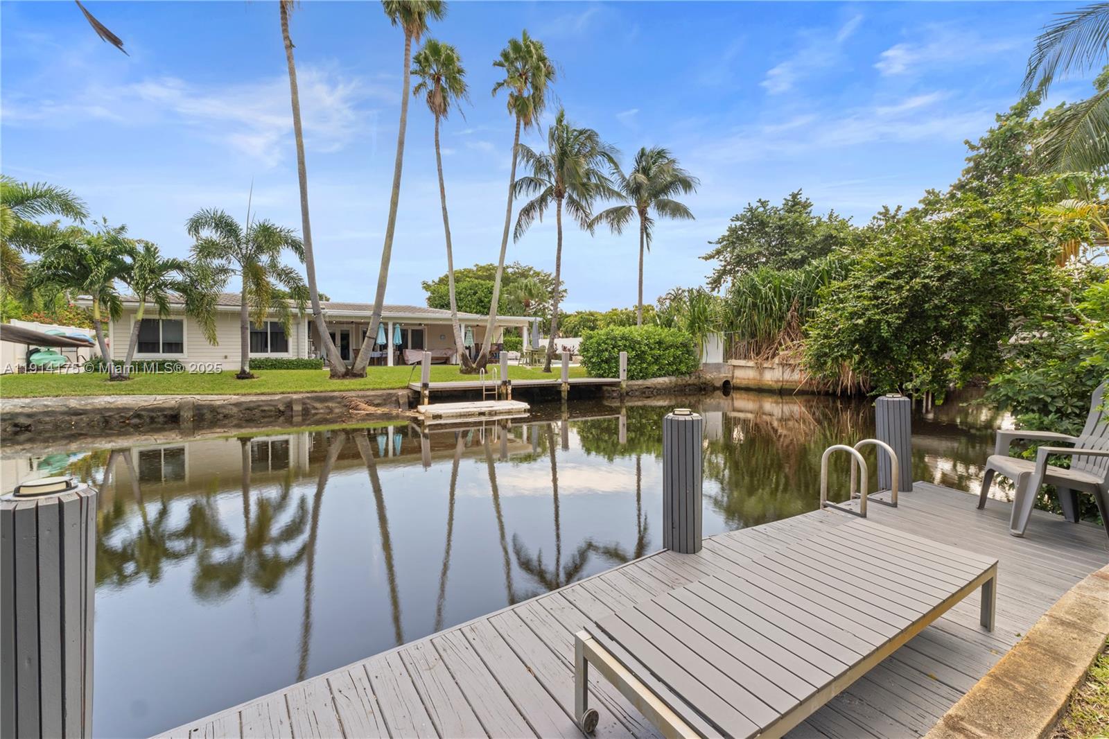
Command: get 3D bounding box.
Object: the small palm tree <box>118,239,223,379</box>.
[{"bbox_3d":[-12.824,-2.007,15.400,2.550,4.450,2.550,-1,2,-31],"label":"small palm tree"}]

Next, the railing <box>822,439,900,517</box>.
[{"bbox_3d":[2.546,0.868,3.845,0.499,0.548,0.343,-1,2,-31],"label":"railing"}]

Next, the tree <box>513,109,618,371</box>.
[{"bbox_3d":[0.589,-6.751,24.151,5.481,13.749,5.200,0,2,0],"label":"tree"}]

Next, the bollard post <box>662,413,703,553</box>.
[{"bbox_3d":[0.872,0.746,3.130,0.265,0.920,0.265,0,2,0],"label":"bollard post"}]

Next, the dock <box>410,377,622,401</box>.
[{"bbox_3d":[-1.236,0.894,19.093,9.250,0.750,1.900,-1,2,-32],"label":"dock"}]

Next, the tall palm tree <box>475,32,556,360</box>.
[{"bbox_3d":[-1.847,-7.922,21.876,3.816,16.218,3.400,0,2,0],"label":"tall palm tree"}]

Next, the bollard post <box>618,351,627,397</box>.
[{"bbox_3d":[3.086,0.214,20.750,0.330,2.000,0.330,-1,2,-31],"label":"bollard post"}]

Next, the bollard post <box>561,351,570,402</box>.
[{"bbox_3d":[0.397,0.308,17.560,0.257,1.932,0.257,-1,2,-32],"label":"bollard post"}]

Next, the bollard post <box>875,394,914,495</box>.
[{"bbox_3d":[3.200,0.683,4.336,0.249,0.884,0.249,-1,2,-36],"label":"bollard post"}]

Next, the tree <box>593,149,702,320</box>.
[{"bbox_3d":[5.515,-6.735,28.000,6.460,13.506,5.800,0,2,0],"label":"tree"}]

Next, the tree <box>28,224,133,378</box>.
[{"bbox_3d":[-15.901,-2.297,15.500,2.450,4.950,2.450,-1,2,-31],"label":"tree"}]

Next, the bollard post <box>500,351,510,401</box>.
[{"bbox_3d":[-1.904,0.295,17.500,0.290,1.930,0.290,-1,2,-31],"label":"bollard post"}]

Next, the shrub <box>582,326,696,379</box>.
[{"bbox_3d":[4.249,-0.820,23.000,5.200,2.650,3.200,-1,2,-31],"label":"shrub"}]

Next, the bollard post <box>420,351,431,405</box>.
[{"bbox_3d":[-4.133,0.401,14.804,0.257,1.894,0.257,-1,2,-32],"label":"bollard post"}]

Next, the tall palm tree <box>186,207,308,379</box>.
[{"bbox_3d":[-11.518,-2.790,17.300,3.500,6.200,3.500,-1,2,-31],"label":"tall palm tree"}]

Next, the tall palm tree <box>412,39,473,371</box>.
[{"bbox_3d":[-5.336,-7.807,22.051,2.854,15.962,2.800,0,2,0],"label":"tall palm tree"}]

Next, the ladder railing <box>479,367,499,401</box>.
[{"bbox_3d":[-2.435,0.532,17.200,0.560,1.300,0.420,-1,2,-31],"label":"ladder railing"}]

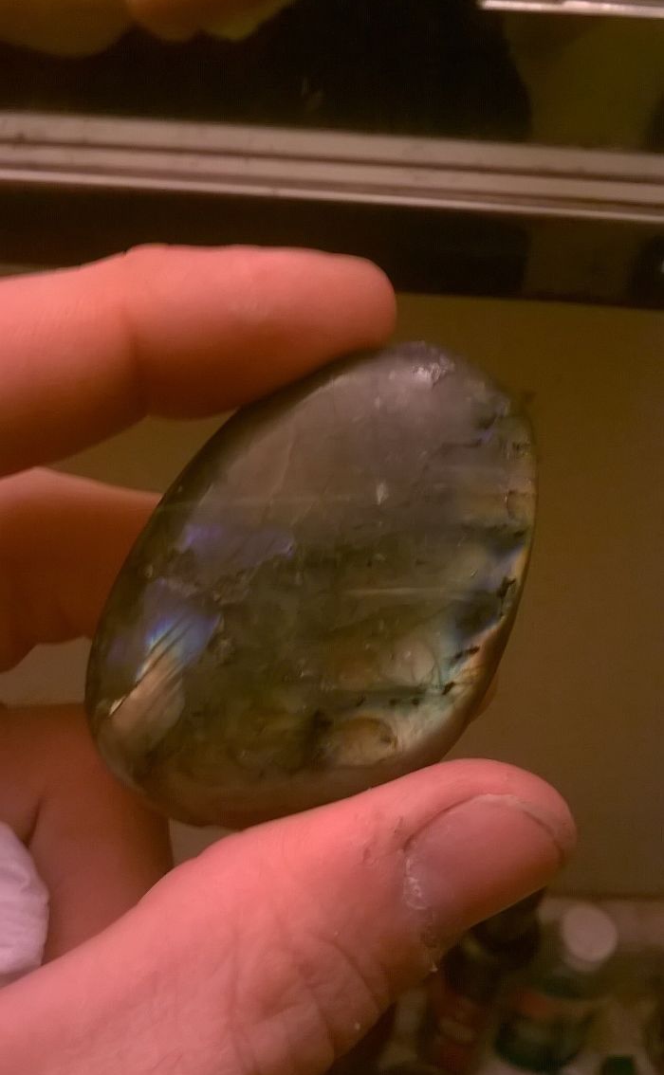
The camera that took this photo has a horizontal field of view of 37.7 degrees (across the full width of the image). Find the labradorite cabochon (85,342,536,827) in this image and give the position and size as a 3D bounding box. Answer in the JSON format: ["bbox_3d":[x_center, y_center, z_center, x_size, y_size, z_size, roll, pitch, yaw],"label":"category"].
[{"bbox_3d":[-0.001,0.006,0.112,0.043,0.021,0.062,29,83,11],"label":"labradorite cabochon"}]

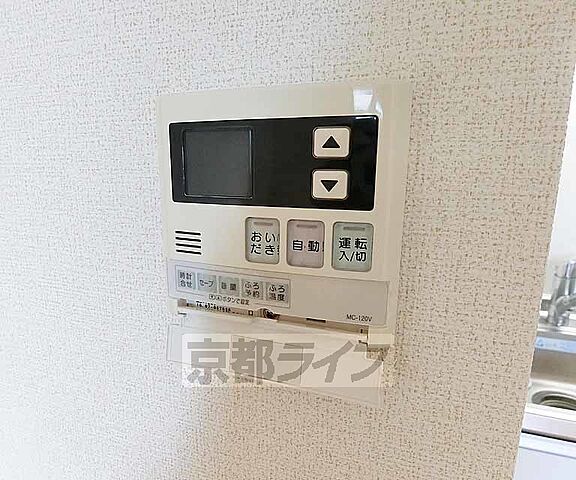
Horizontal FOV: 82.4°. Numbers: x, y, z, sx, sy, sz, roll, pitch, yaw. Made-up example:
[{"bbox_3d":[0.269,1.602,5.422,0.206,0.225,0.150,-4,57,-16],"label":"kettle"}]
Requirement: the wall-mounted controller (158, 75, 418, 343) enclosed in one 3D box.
[{"bbox_3d":[-0.009,-0.011,0.171,0.130,0.127,0.018,3,10,14],"label":"wall-mounted controller"}]

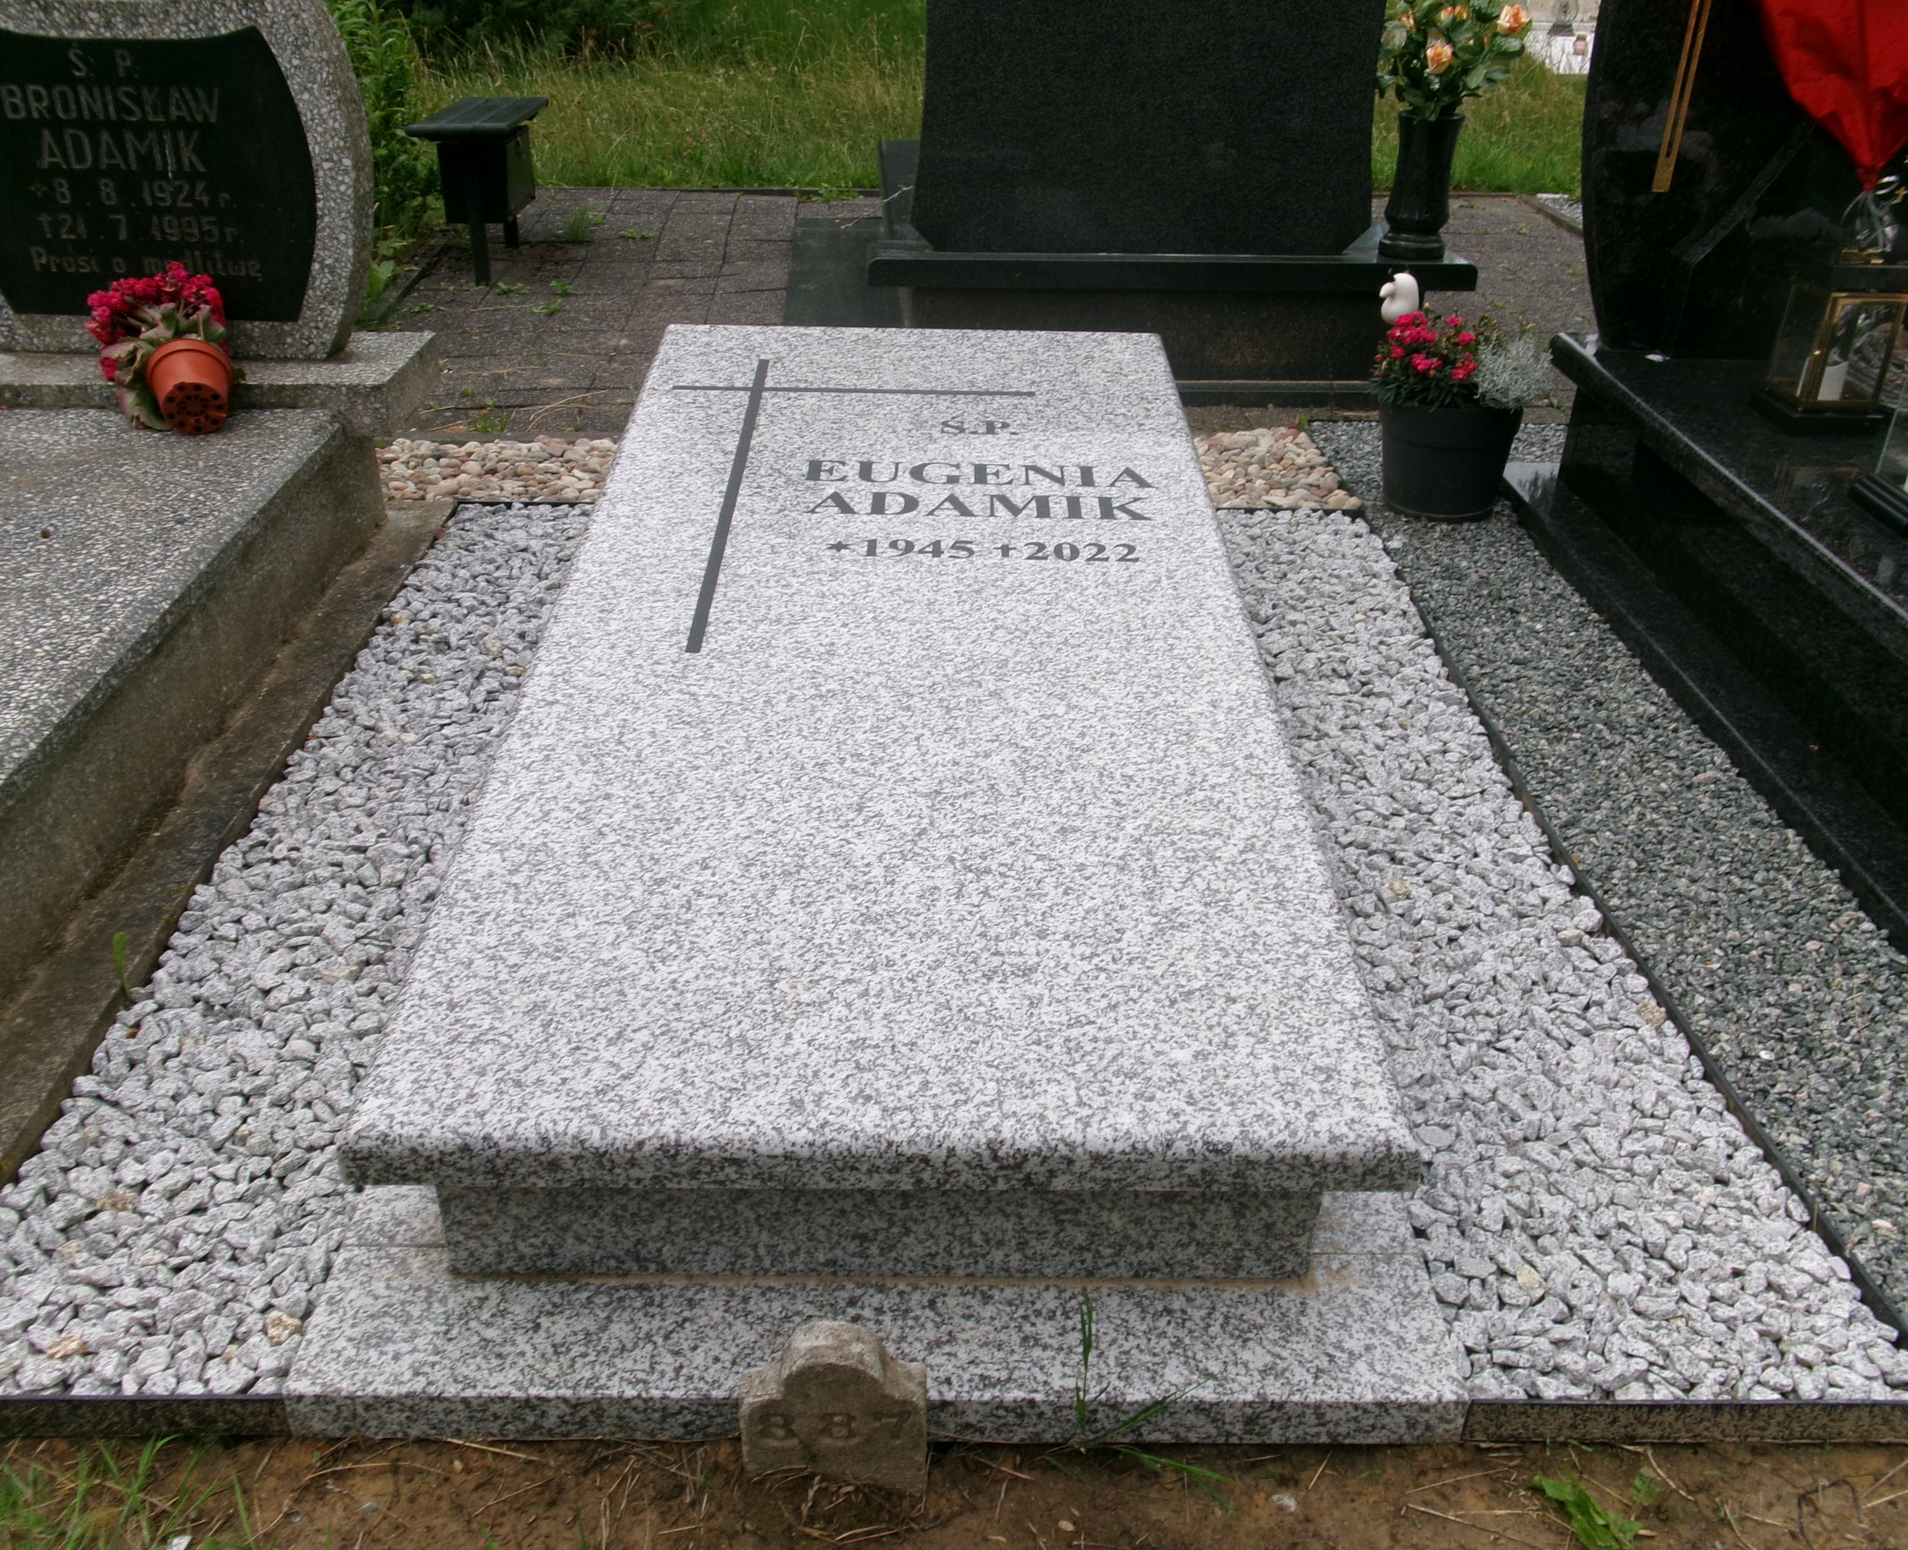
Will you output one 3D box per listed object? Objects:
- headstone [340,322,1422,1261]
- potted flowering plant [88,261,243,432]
[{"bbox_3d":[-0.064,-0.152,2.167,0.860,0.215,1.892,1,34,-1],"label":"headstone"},{"bbox_3d":[-1.325,-0.719,2.807,0.225,0.210,0.250,-7,59,-14],"label":"potted flowering plant"}]

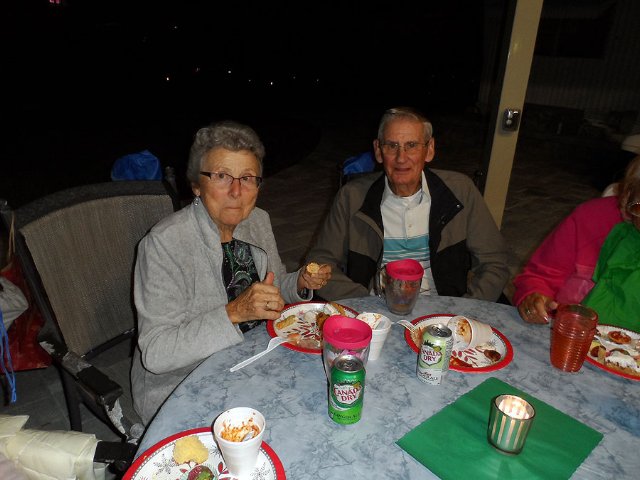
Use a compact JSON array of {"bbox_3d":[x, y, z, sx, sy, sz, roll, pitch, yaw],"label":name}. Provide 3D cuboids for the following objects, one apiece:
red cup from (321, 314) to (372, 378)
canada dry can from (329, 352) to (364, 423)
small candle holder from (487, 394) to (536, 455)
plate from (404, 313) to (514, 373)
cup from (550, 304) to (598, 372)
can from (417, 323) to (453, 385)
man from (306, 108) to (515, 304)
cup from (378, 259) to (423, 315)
[{"bbox_3d":[0.056,0.244,0.945,0.104,0.135,0.104,2,20,-1],"label":"red cup"},{"bbox_3d":[0.052,0.287,0.846,0.066,0.122,0.066,2,20,-1],"label":"canada dry can"},{"bbox_3d":[0.343,0.336,0.803,0.068,0.085,0.068,3,20,0],"label":"small candle holder"},{"bbox_3d":[0.346,0.256,1.113,0.258,0.022,0.258,2,20,-1],"label":"plate"},{"bbox_3d":[0.589,0.232,1.037,0.081,0.142,0.081,2,20,-1],"label":"cup"},{"bbox_3d":[0.252,0.252,0.968,0.066,0.122,0.066,2,20,-1],"label":"can"},{"bbox_3d":[0.245,0.219,1.505,0.600,1.260,0.700,4,20,3],"label":"man"},{"bbox_3d":[0.221,0.137,1.254,0.130,0.136,0.105,3,20,0],"label":"cup"}]

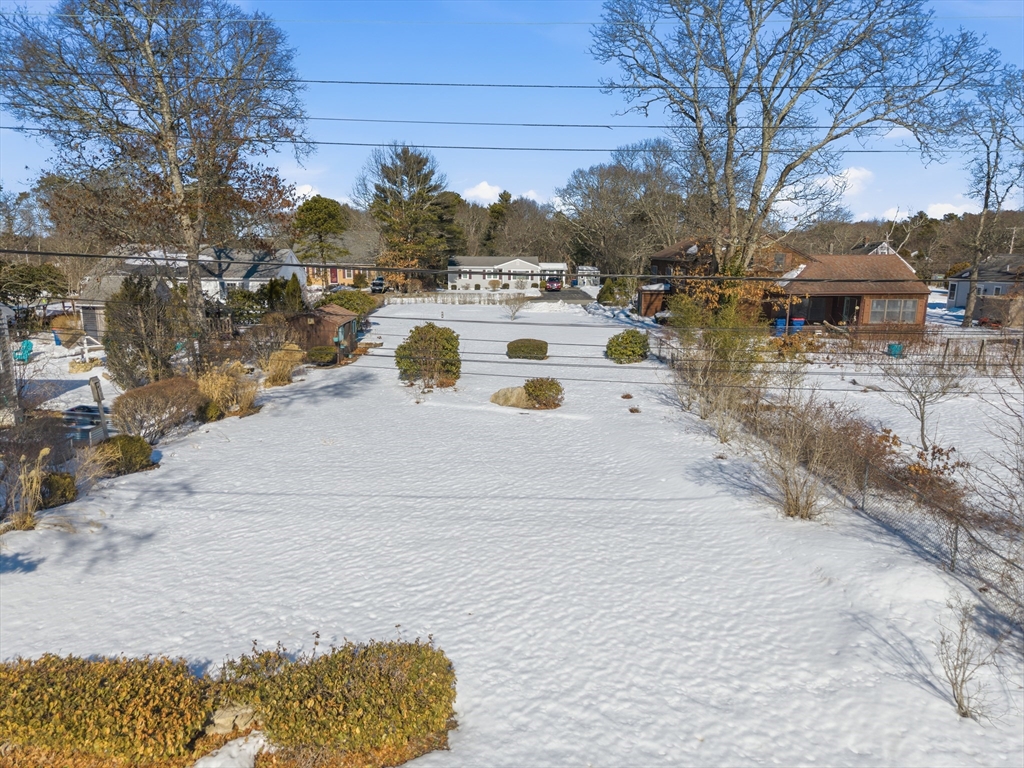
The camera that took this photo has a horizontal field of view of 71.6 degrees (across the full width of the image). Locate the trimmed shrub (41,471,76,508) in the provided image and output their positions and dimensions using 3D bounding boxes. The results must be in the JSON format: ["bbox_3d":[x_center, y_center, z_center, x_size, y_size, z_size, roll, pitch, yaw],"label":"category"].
[{"bbox_3d":[-10.616,2.450,16.603,0.912,0.797,0.912,0,11,0],"label":"trimmed shrub"}]

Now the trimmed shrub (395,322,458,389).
[{"bbox_3d":[-3.611,-1.320,30.519,2.794,2.655,2.794,0,11,0],"label":"trimmed shrub"}]

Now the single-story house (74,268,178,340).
[{"bbox_3d":[-23.100,-4.560,43.135,3.500,4.000,5.000,1,11,4],"label":"single-story house"}]

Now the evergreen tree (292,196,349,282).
[{"bbox_3d":[-23.066,-16.936,85.518,6.745,11.400,6.745,0,11,0],"label":"evergreen tree"}]

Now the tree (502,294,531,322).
[{"bbox_3d":[0.347,-5.946,54.686,2.157,2.115,2.157,0,11,0],"label":"tree"}]

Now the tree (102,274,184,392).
[{"bbox_3d":[-15.500,-2.351,29.913,3.000,4.800,2.900,0,11,0],"label":"tree"}]

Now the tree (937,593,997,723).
[{"bbox_3d":[5.838,3.482,9.100,0.795,1.757,0.795,0,11,0],"label":"tree"}]

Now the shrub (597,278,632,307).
[{"bbox_3d":[9.843,-8.933,68.517,3.185,2.472,3.185,0,11,0],"label":"shrub"}]

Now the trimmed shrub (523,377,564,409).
[{"bbox_3d":[1.170,0.303,26.156,1.500,1.050,1.380,0,11,0],"label":"trimmed shrub"}]

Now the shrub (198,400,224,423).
[{"bbox_3d":[-10.314,0.937,24.330,0.925,0.692,0.925,0,11,0],"label":"shrub"}]

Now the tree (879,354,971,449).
[{"bbox_3d":[12.000,0.493,20.689,2.600,2.800,2.500,0,11,0],"label":"tree"}]

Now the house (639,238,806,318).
[{"bbox_3d":[15.600,-7.736,53.516,10.500,5.600,8.000,0,11,0],"label":"house"}]

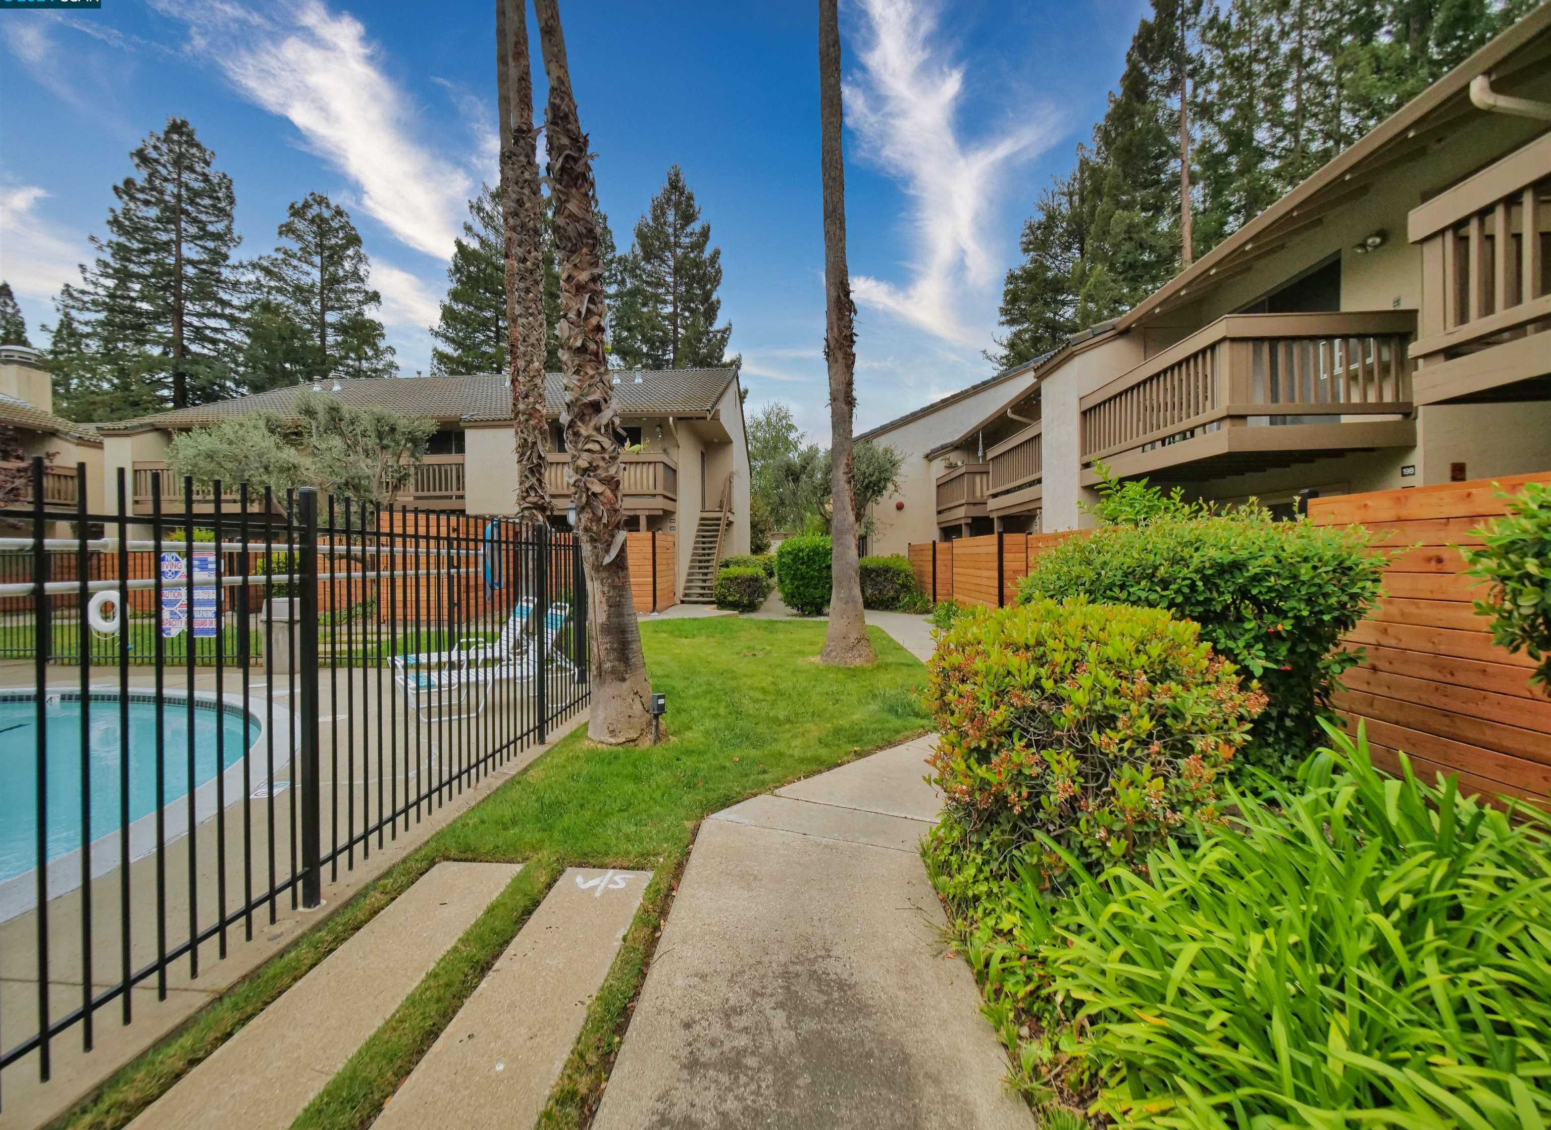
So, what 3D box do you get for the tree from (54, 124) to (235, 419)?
[{"bbox_3d":[-35.000,-12.454,36.000,10.200,26.600,10.000,0,1,0],"label":"tree"}]

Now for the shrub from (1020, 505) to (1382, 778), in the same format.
[{"bbox_3d":[2.880,0.519,4.850,1.500,1.680,2.100,0,1,0],"label":"shrub"}]

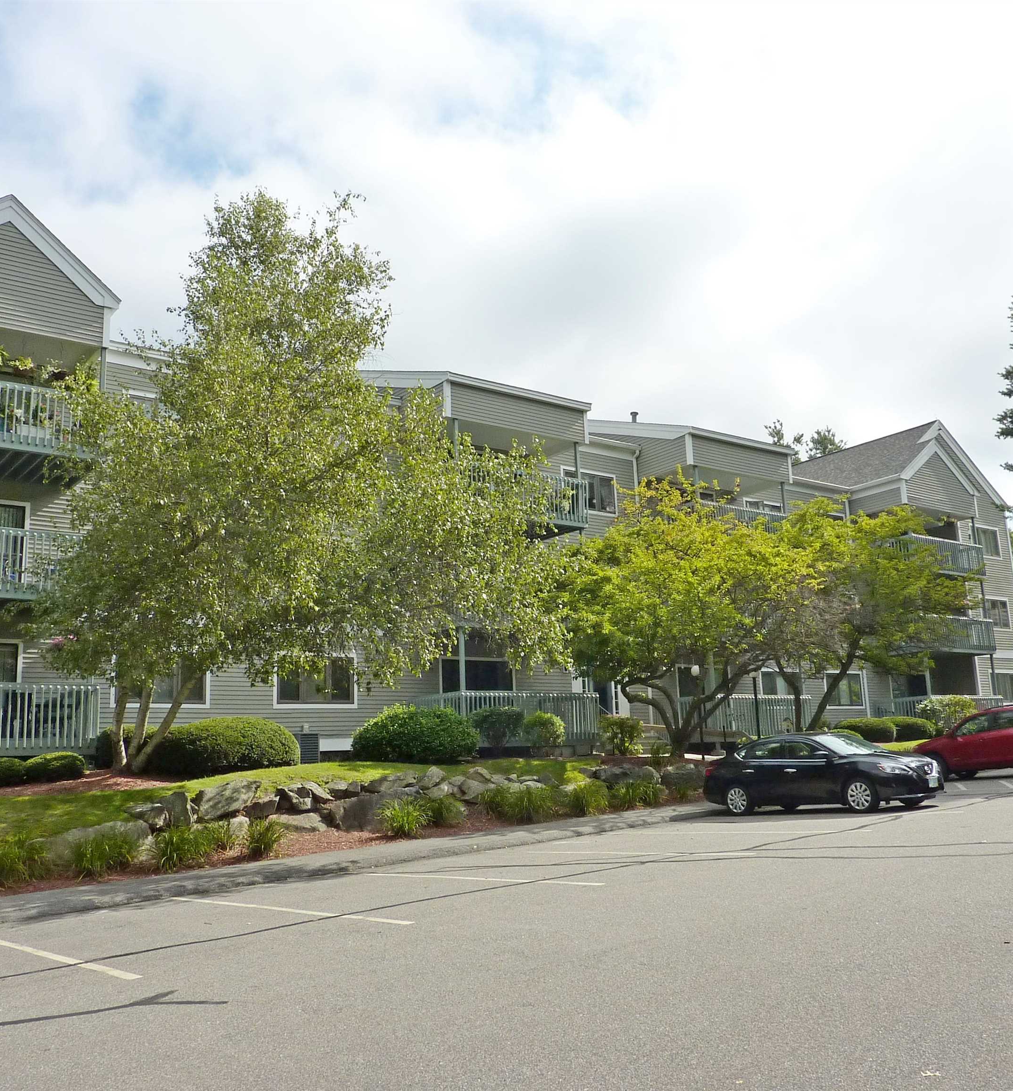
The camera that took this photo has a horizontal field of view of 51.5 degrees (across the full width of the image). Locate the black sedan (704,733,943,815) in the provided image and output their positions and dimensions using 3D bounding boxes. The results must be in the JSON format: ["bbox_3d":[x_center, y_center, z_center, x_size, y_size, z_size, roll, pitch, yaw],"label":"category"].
[{"bbox_3d":[5.916,4.294,19.953,1.780,1.490,4.620,6,-15,-39],"label":"black sedan"}]

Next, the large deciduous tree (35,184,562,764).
[{"bbox_3d":[-3.859,-1.589,20.769,10.262,11.621,8.800,0,-11,-11],"label":"large deciduous tree"}]

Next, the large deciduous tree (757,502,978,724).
[{"bbox_3d":[9.153,1.961,27.628,5.312,6.466,5.046,-6,-12,18],"label":"large deciduous tree"}]

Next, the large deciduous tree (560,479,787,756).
[{"bbox_3d":[3.788,1.683,24.636,5.195,6.499,4.935,-4,-11,8],"label":"large deciduous tree"}]

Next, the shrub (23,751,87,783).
[{"bbox_3d":[-7.770,3.812,18.083,1.009,0.533,1.009,6,-14,-36],"label":"shrub"}]

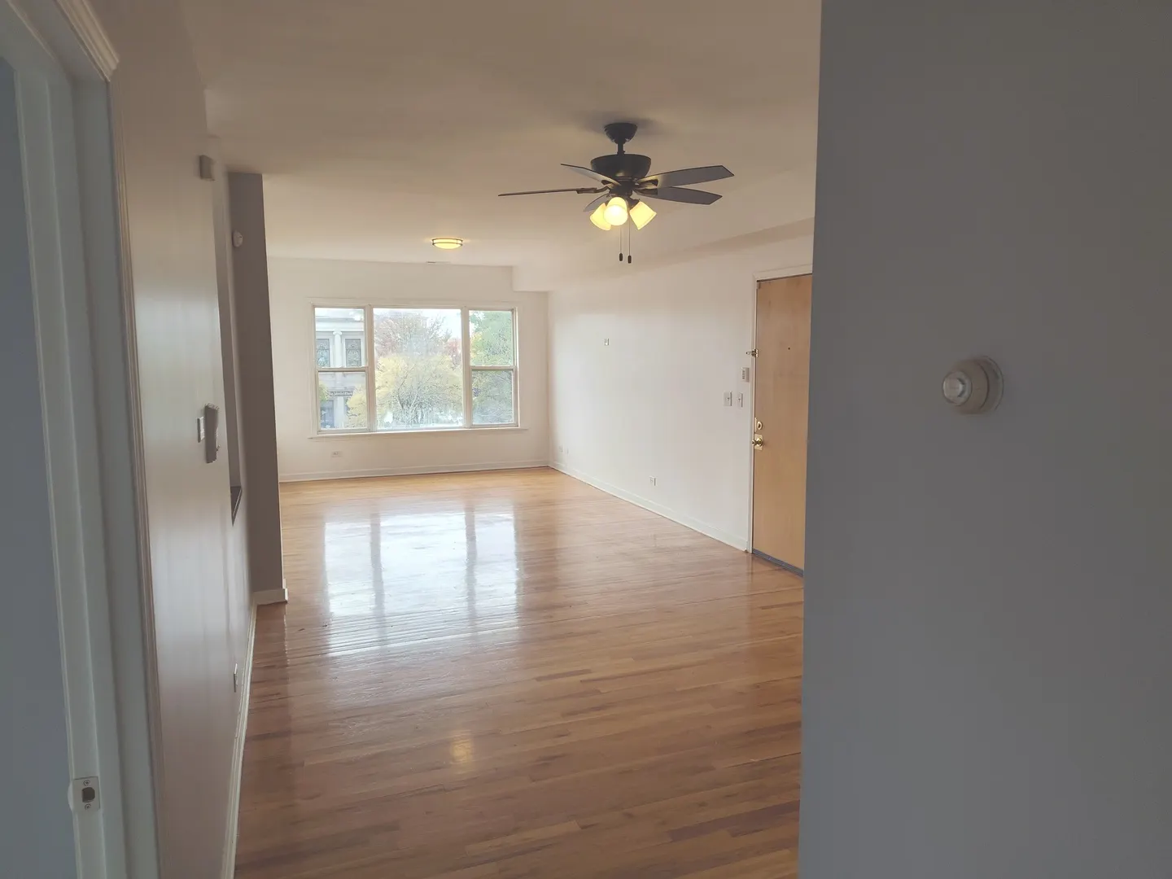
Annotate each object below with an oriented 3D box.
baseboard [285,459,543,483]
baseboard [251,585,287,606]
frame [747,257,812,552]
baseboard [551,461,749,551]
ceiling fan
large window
[{"bbox_3d":[-2.251,0.417,10.549,3.661,0.100,0.020,-3,7,-21],"label":"baseboard"},{"bbox_3d":[-2.054,1.025,5.096,0.190,0.100,0.025,-3,7,-21],"label":"baseboard"},{"bbox_3d":[1.515,-0.133,5.773,0.050,2.130,0.860,-3,7,-21],"label":"frame"},{"bbox_3d":[0.380,0.603,8.767,0.020,0.100,5.249,-3,7,-21],"label":"baseboard"},{"bbox_3d":[0.184,-1.386,4.127,1.300,0.543,1.300,-3,7,-21],"label":"ceiling fan"},{"bbox_3d":[-2.214,-0.938,10.455,2.705,1.652,0.120,-3,7,-21],"label":"large window"}]

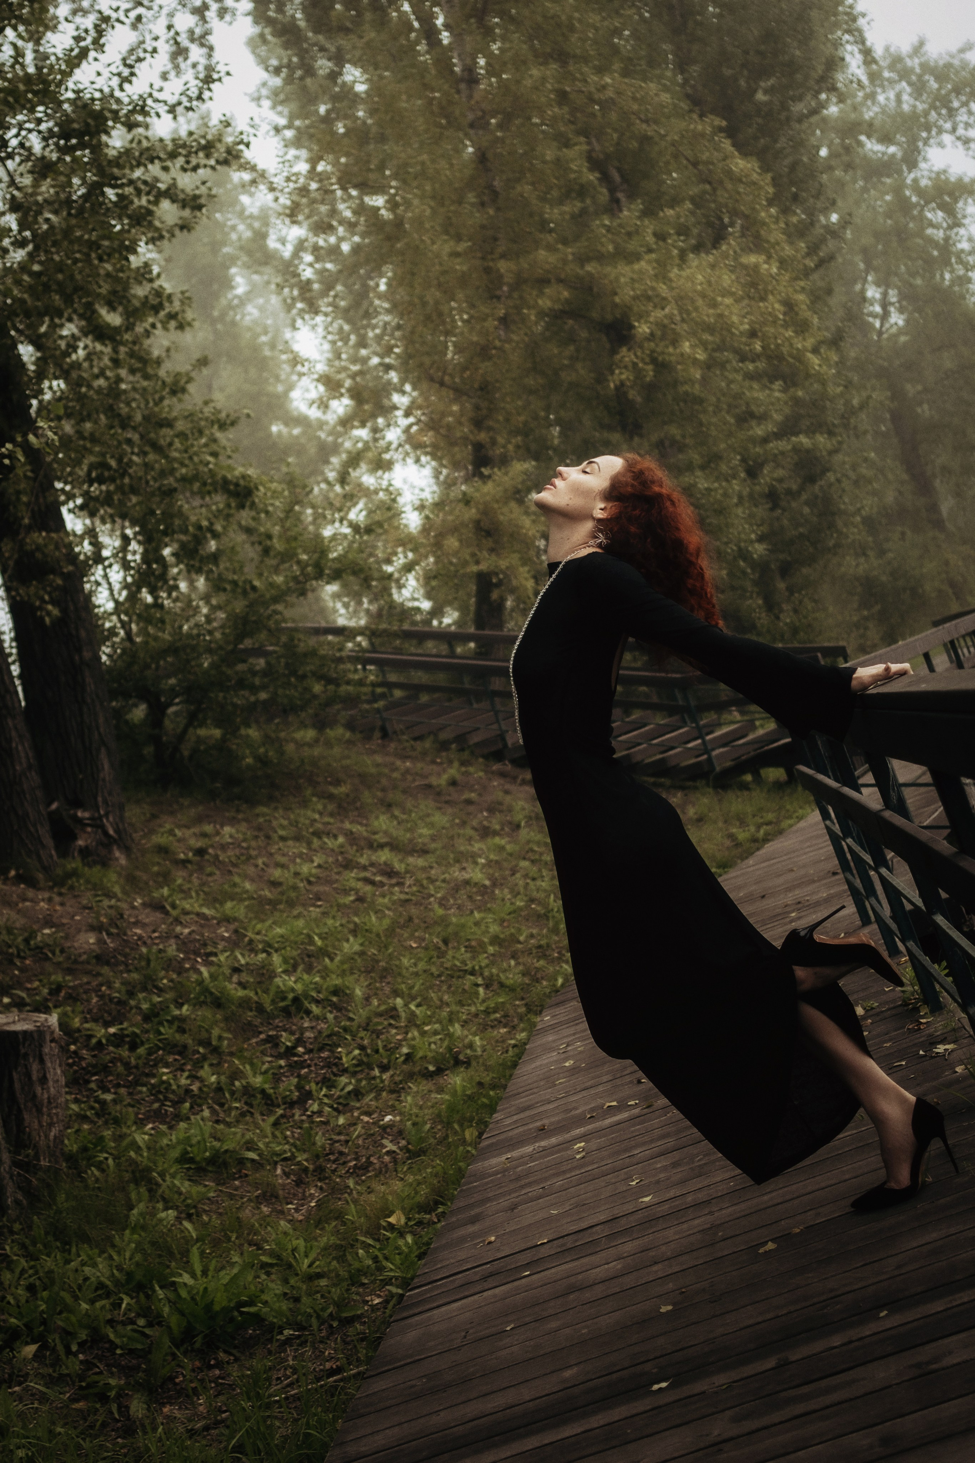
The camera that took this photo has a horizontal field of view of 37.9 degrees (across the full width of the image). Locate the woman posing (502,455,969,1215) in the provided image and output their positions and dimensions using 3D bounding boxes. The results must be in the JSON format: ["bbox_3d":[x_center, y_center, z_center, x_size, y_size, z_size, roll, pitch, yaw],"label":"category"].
[{"bbox_3d":[0.467,0.190,2.720,0.790,1.390,0.500,0,1,6],"label":"woman posing"}]

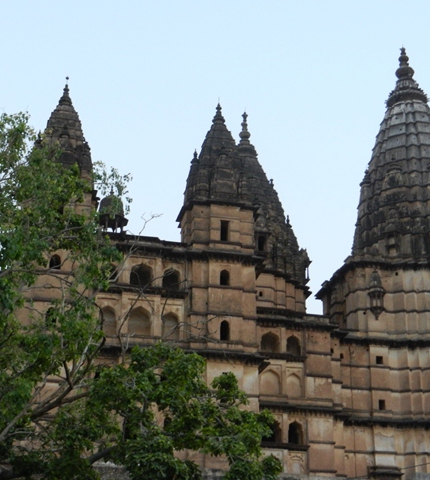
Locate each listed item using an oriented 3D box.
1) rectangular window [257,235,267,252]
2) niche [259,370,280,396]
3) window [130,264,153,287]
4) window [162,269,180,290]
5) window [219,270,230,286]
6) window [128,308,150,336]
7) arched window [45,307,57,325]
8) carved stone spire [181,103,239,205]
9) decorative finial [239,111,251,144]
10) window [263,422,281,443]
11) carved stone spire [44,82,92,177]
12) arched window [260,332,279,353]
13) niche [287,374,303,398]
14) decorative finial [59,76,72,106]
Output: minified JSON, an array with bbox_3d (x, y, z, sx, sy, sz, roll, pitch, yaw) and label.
[{"bbox_3d":[5.425,0.423,112.614,1.035,2.016,0.400,6,-21,-15],"label":"rectangular window"},{"bbox_3d":[5.719,14.909,102.170,2.129,2.686,0.400,6,-21,-15],"label":"niche"},{"bbox_3d":[-5.588,2.736,74.110,1.730,1.810,0.500,6,-23,-13],"label":"window"},{"bbox_3d":[-3.375,3.106,74.876,1.410,1.780,0.500,6,-23,-13],"label":"window"},{"bbox_3d":[0.710,2.946,74.559,0.740,1.350,0.400,6,-23,-13],"label":"window"},{"bbox_3d":[-5.666,6.097,72.797,1.690,2.180,0.400,6,-23,-13],"label":"window"},{"bbox_3d":[-13.467,6.326,80.791,0.884,1.569,0.400,6,-21,-15],"label":"arched window"},{"bbox_3d":[0.249,-6.928,82.264,4.760,10.840,4.760,6,-23,-13],"label":"carved stone spire"},{"bbox_3d":[3.834,-14.123,123.167,1.433,4.676,1.433,0,-20,0],"label":"decorative finial"},{"bbox_3d":[5.809,19.548,100.554,2.115,2.497,0.500,6,-21,-15],"label":"window"},{"bbox_3d":[-12.464,-8.379,79.780,4.620,10.920,4.620,6,-23,-13],"label":"carved stone spire"},{"bbox_3d":[4.987,9.390,89.356,1.750,1.930,0.500,6,-23,-13],"label":"arched window"},{"bbox_3d":[8.404,15.508,103.879,1.694,2.622,0.400,6,-21,-15],"label":"niche"},{"bbox_3d":[-12.402,-12.352,81.450,1.020,2.870,1.020,6,-23,-13],"label":"decorative finial"}]

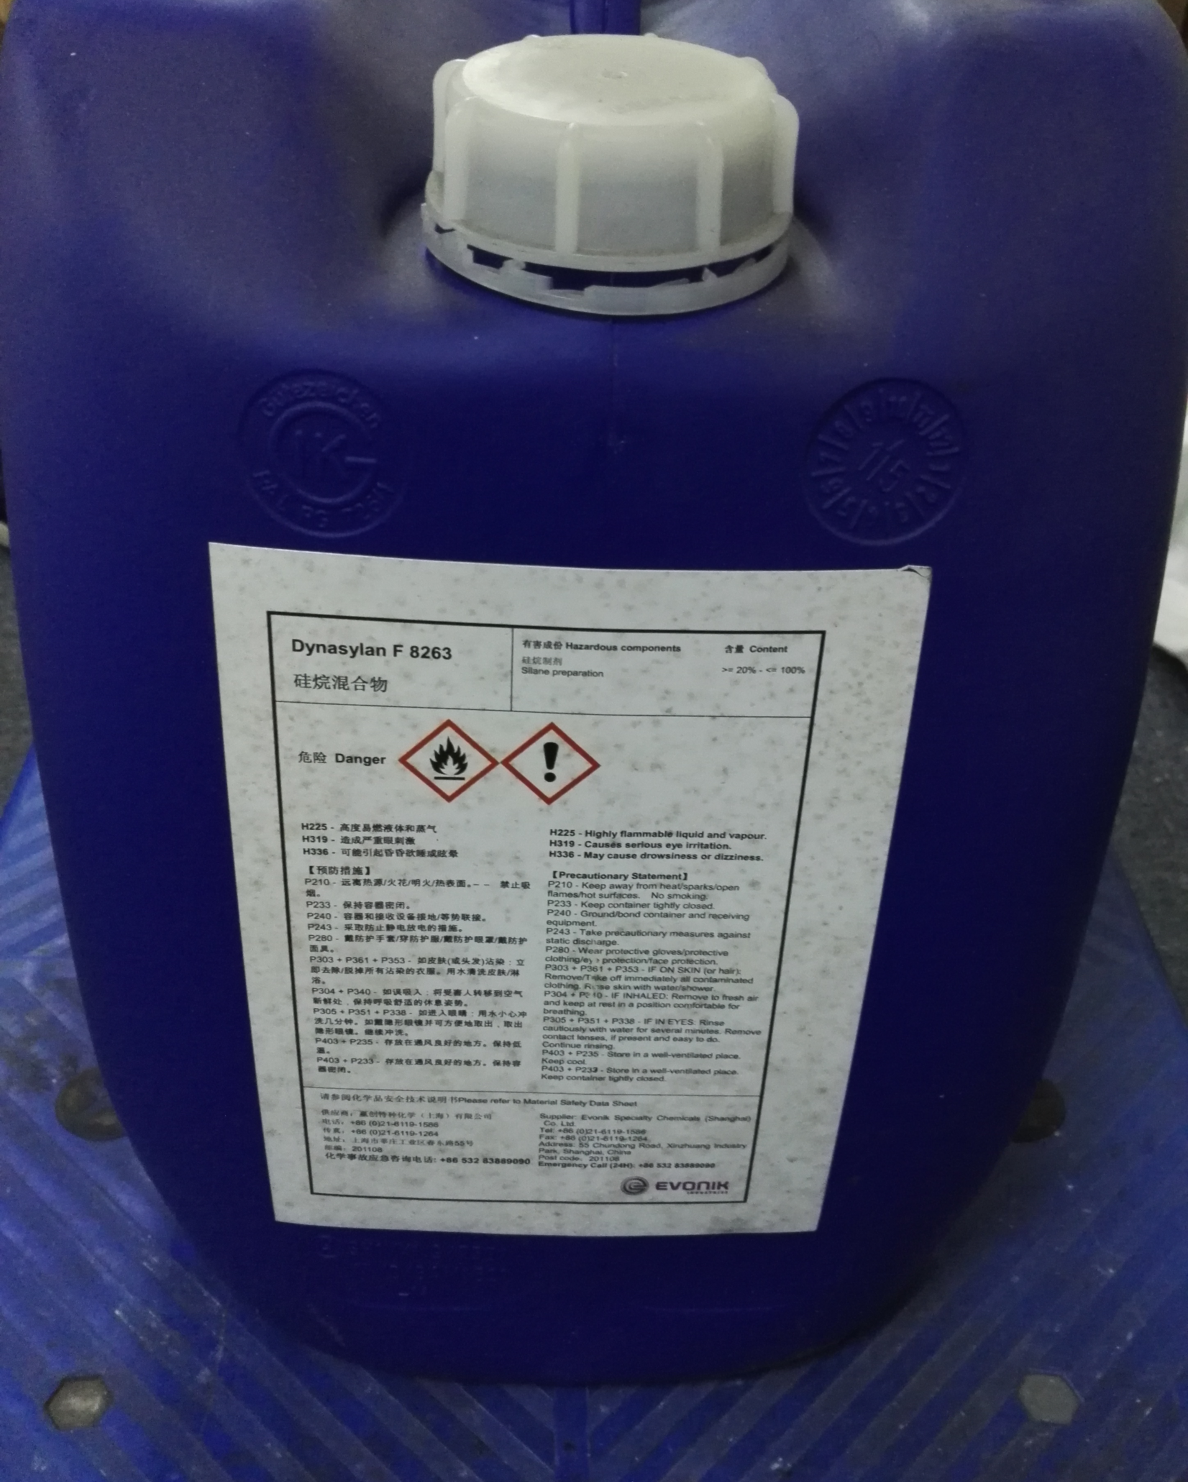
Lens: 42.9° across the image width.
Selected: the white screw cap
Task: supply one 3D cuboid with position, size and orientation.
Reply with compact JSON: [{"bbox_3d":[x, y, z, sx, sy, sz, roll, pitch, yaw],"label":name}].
[{"bbox_3d":[0.004,-0.115,0.297,0.074,0.032,0.074,1,39,-1],"label":"white screw cap"}]

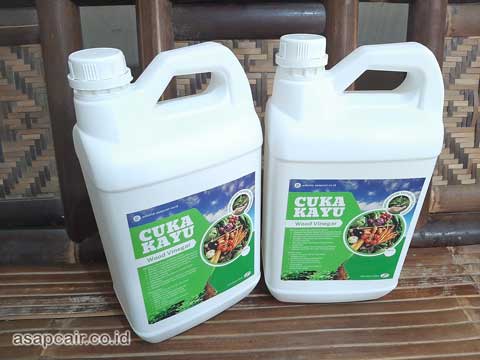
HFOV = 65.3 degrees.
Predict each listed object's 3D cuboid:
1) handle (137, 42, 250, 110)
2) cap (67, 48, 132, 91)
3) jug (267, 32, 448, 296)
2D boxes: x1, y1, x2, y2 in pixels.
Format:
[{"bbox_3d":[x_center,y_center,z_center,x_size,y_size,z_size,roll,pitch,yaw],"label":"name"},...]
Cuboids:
[{"bbox_3d":[-0.044,-0.102,0.366,0.123,0.061,0.032,-18,36,-27],"label":"handle"},{"bbox_3d":[-0.119,-0.092,0.317,0.053,0.027,0.053,0,32,0],"label":"cap"},{"bbox_3d":[0.120,-0.009,0.445,0.180,0.304,0.137,-1,32,-1],"label":"jug"}]

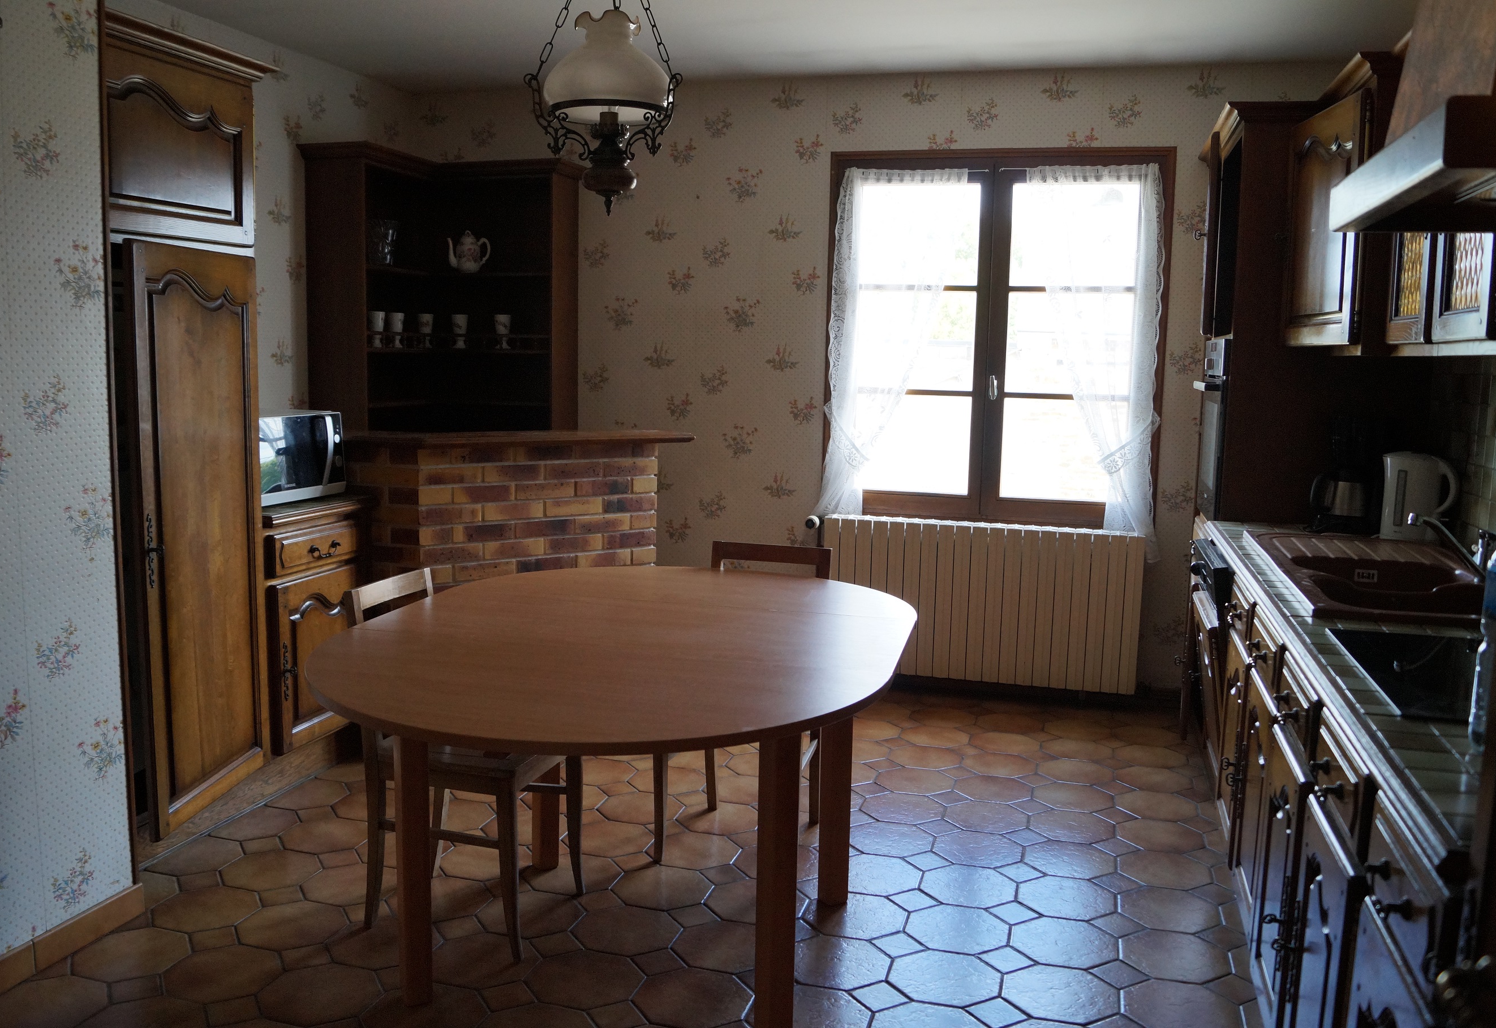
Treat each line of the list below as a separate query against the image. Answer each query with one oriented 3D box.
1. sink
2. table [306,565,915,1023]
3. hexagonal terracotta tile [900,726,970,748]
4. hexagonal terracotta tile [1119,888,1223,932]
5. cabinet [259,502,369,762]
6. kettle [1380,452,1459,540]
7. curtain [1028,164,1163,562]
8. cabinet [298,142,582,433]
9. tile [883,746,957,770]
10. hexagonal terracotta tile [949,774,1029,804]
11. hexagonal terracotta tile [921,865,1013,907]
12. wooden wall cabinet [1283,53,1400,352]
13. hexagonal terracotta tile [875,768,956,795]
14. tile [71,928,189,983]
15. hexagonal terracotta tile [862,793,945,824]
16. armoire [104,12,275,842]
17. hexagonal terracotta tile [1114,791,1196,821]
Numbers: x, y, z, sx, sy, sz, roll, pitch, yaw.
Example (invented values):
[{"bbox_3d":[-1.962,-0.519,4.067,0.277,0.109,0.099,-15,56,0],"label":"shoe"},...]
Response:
[{"bbox_3d":[1.588,0.230,2.907,0.510,0.190,1.196,4,8,16],"label":"sink"},{"bbox_3d":[-0.244,0.632,2.629,1.177,0.763,1.564,3,8,14],"label":"table"},{"bbox_3d":[0.684,0.820,4.228,0.243,0.012,0.241,3,7,16],"label":"hexagonal terracotta tile"},{"bbox_3d":[1.076,1.012,2.956,0.238,0.012,0.238,3,8,14],"label":"hexagonal terracotta tile"},{"bbox_3d":[-1.601,0.367,3.684,0.600,0.820,0.530,3,7,16],"label":"cabinet"},{"bbox_3d":[1.909,-0.051,3.291,0.210,0.243,0.158,5,7,32],"label":"kettle"},{"bbox_3d":[1.335,-0.578,4.457,0.485,1.541,0.090,3,7,16],"label":"curtain"},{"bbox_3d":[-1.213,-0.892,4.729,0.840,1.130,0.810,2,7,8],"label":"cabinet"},{"bbox_3d":[0.601,0.845,3.989,0.242,0.010,0.242,3,7,16],"label":"tile"},{"bbox_3d":[0.773,0.884,3.700,0.243,0.012,0.241,3,7,16],"label":"hexagonal terracotta tile"},{"bbox_3d":[0.582,0.986,3.056,0.238,0.012,0.238,3,8,14],"label":"hexagonal terracotta tile"},{"bbox_3d":[1.740,-0.791,3.104,0.417,0.771,0.511,3,7,16],"label":"wooden wall cabinet"},{"bbox_3d":[0.544,0.870,3.754,0.242,0.010,0.242,3,7,16],"label":"hexagonal terracotta tile"},{"bbox_3d":[-1.340,0.958,2.511,0.242,0.010,0.242,3,7,16],"label":"tile"},{"bbox_3d":[0.472,0.895,3.509,0.242,0.010,0.242,3,7,16],"label":"hexagonal terracotta tile"},{"bbox_3d":[-1.739,-0.175,3.100,0.640,2.120,0.640,4,8,16],"label":"armoire"},{"bbox_3d":[1.286,0.922,3.648,0.238,0.012,0.238,3,8,14],"label":"hexagonal terracotta tile"}]

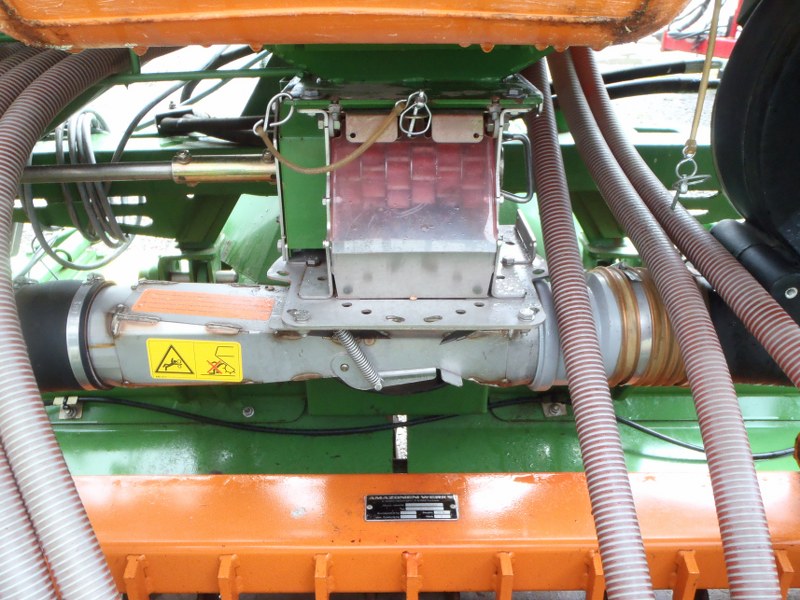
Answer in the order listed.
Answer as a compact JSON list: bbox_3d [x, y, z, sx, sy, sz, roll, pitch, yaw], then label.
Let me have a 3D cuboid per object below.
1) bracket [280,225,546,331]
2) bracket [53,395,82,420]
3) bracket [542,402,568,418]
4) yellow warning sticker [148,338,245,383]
[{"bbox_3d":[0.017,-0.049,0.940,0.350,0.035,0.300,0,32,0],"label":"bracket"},{"bbox_3d":[-0.505,0.164,0.985,0.039,0.018,0.035,0,74,0],"label":"bracket"},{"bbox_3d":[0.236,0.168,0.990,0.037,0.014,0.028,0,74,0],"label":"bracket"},{"bbox_3d":[-0.278,0.082,0.875,0.128,0.058,0.002,0,17,0],"label":"yellow warning sticker"}]

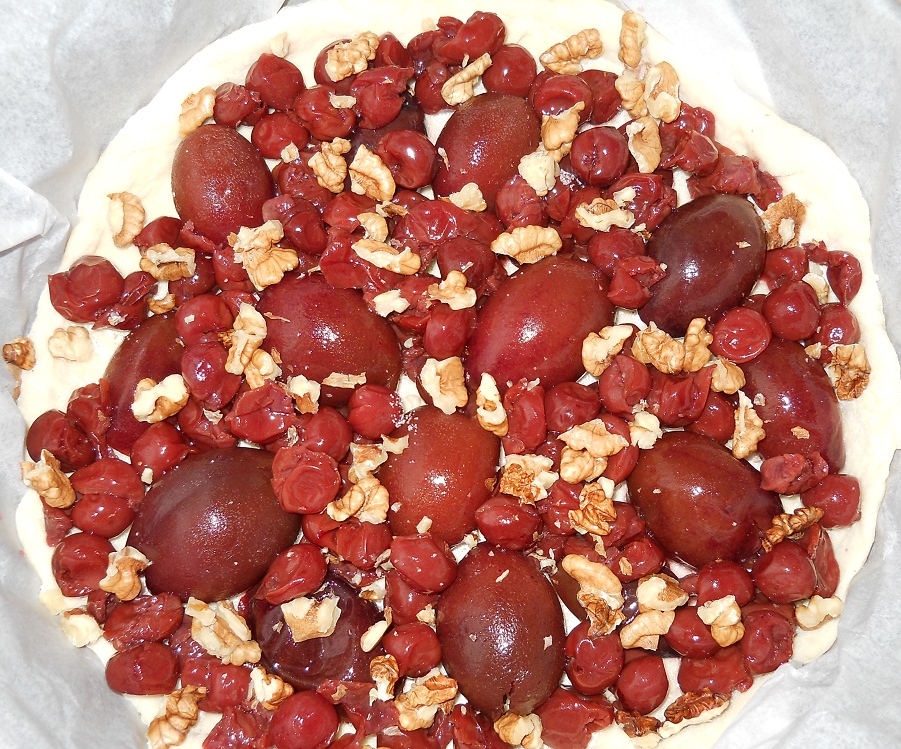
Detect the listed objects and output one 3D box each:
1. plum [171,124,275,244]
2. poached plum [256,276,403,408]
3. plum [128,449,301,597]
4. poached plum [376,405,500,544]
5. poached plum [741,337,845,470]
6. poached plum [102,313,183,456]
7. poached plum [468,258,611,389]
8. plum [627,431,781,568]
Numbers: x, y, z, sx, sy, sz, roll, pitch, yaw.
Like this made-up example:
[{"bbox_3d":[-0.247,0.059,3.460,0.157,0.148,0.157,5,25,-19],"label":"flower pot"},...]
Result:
[{"bbox_3d":[-0.075,-0.064,0.384,0.033,0.017,0.044,-14,74,-1],"label":"plum"},{"bbox_3d":[-0.038,-0.012,0.365,0.051,0.020,0.038,32,79,11],"label":"poached plum"},{"bbox_3d":[-0.071,0.043,0.350,0.053,0.022,0.043,-30,75,-5],"label":"plum"},{"bbox_3d":[-0.004,0.029,0.352,0.036,0.019,0.044,13,76,7],"label":"poached plum"},{"bbox_3d":[0.102,0.008,0.353,0.032,0.016,0.046,-25,74,-4],"label":"poached plum"},{"bbox_3d":[-0.094,0.002,0.366,0.033,0.017,0.048,23,77,9],"label":"poached plum"},{"bbox_3d":[0.027,-0.017,0.363,0.053,0.020,0.038,-36,75,-7],"label":"poached plum"},{"bbox_3d":[0.074,0.036,0.346,0.047,0.019,0.036,36,80,12],"label":"plum"}]

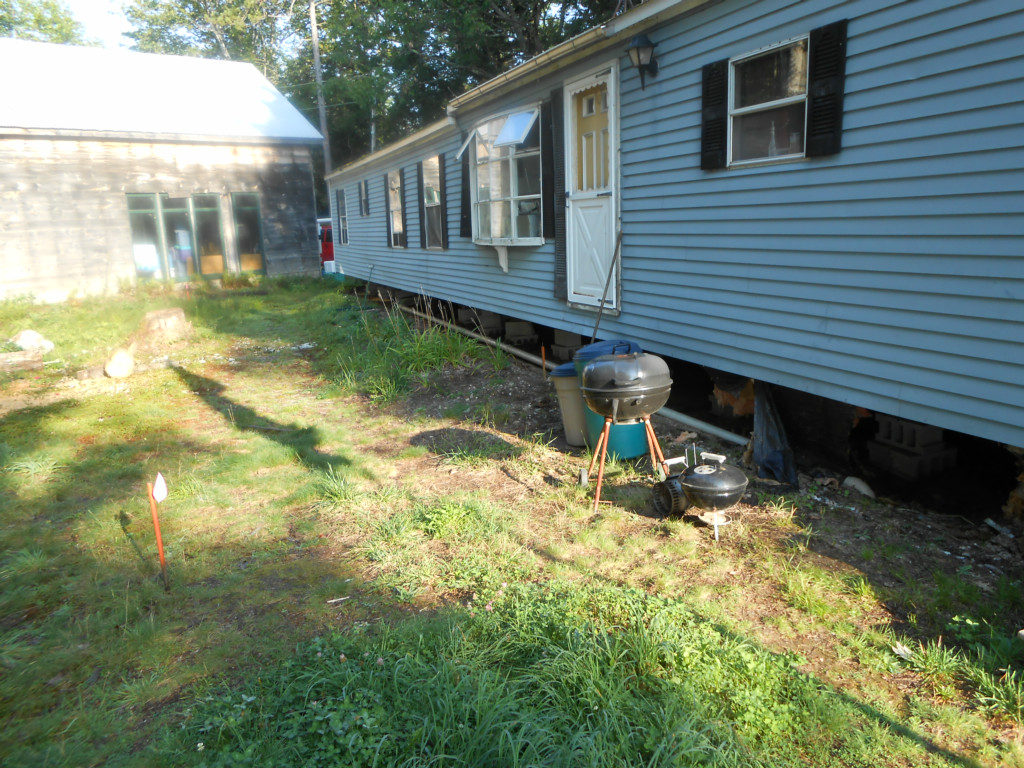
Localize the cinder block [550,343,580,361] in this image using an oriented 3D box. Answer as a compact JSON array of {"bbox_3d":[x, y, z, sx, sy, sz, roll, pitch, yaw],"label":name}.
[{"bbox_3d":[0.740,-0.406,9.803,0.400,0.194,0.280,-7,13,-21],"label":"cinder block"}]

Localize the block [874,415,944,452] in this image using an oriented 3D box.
[{"bbox_3d":[2.688,0.325,5.230,0.200,0.194,0.400,-7,13,-21],"label":"block"}]

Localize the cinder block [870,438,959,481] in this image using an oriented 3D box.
[{"bbox_3d":[2.758,0.519,5.354,0.400,0.194,0.360,-7,13,-21],"label":"cinder block"}]

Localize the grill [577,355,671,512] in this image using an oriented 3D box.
[{"bbox_3d":[0.731,0.267,4.950,0.600,0.950,0.600,0,12,8],"label":"grill"}]

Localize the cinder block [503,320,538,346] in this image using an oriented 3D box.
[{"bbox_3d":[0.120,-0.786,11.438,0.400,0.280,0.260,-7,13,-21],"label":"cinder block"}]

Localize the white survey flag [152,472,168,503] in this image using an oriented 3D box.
[{"bbox_3d":[-1.673,0.492,3.660,0.075,0.145,0.040,-8,13,-25],"label":"white survey flag"}]

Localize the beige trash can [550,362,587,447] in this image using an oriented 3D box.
[{"bbox_3d":[0.533,0.147,6.120,0.430,0.640,0.430,-1,12,5],"label":"beige trash can"}]

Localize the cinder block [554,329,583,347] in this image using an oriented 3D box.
[{"bbox_3d":[0.683,-0.605,9.779,0.220,0.194,0.380,-7,13,-21],"label":"cinder block"}]

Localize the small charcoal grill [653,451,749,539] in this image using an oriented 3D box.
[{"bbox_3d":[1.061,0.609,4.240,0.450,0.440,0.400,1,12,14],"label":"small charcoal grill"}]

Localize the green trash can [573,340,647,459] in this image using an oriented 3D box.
[{"bbox_3d":[0.741,0.103,5.450,0.570,0.780,0.570,-4,11,1],"label":"green trash can"}]

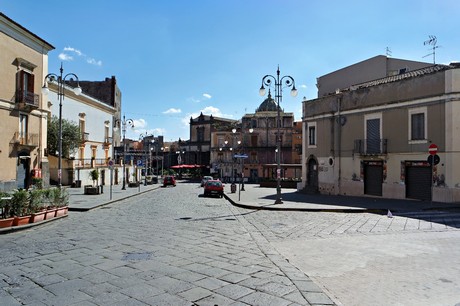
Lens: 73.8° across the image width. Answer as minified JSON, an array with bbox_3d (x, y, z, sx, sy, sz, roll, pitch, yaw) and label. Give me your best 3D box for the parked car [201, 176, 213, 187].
[{"bbox_3d":[-3.378,4.328,46.036,1.680,1.460,3.900,0,-3,-4],"label":"parked car"}]

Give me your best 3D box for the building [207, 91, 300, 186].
[{"bbox_3d":[5.630,-3.067,69.474,18.800,19.000,13.000,0,-3,0],"label":"building"}]

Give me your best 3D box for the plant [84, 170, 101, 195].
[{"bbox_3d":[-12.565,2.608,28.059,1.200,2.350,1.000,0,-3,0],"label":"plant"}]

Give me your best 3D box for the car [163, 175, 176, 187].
[{"bbox_3d":[-8.915,4.279,45.337,1.650,1.470,3.750,0,-3,-4],"label":"car"}]

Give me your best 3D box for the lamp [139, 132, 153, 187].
[{"bbox_3d":[-13.238,0.810,48.215,2.100,8.600,0.500,0,-3,-4],"label":"lamp"}]

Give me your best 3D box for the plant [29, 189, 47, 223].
[{"bbox_3d":[-8.000,2.152,12.783,0.440,1.320,0.720,0,-3,6],"label":"plant"}]

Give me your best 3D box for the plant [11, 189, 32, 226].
[{"bbox_3d":[-8.150,2.071,11.984,0.440,1.380,0.720,0,-3,6],"label":"plant"}]

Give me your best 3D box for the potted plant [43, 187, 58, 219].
[{"bbox_3d":[-7.950,2.223,13.582,0.440,1.280,0.720,0,-3,6],"label":"potted plant"}]

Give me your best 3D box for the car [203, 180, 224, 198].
[{"bbox_3d":[-1.441,3.172,27.636,1.640,1.430,3.750,0,-3,-4],"label":"car"}]

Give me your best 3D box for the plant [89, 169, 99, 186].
[{"bbox_3d":[-12.456,2.233,28.040,0.800,1.600,0.800,0,-3,0],"label":"plant"}]

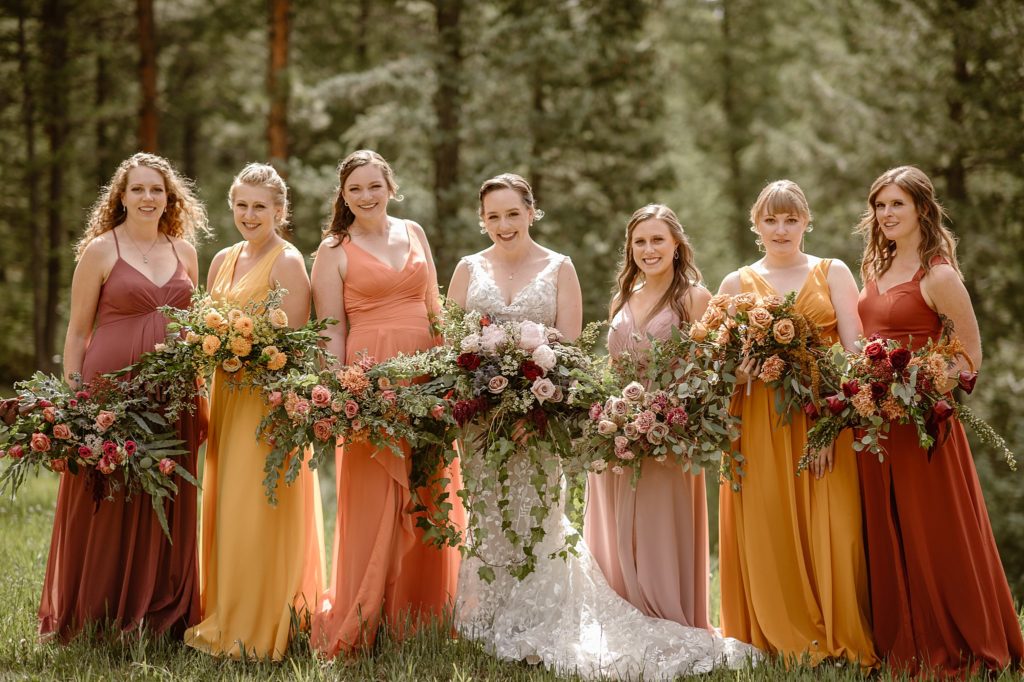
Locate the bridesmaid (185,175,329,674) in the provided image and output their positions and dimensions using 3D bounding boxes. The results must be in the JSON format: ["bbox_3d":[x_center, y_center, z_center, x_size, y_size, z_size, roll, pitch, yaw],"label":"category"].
[{"bbox_3d":[-0.867,0.228,8.170,0.460,1.660,0.450,0,2,18],"label":"bridesmaid"}]

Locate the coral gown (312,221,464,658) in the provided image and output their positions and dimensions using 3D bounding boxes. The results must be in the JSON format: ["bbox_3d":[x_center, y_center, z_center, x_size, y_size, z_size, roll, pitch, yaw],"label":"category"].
[{"bbox_3d":[-0.428,0.326,8.404,0.526,1.481,0.500,0,2,-14],"label":"coral gown"}]

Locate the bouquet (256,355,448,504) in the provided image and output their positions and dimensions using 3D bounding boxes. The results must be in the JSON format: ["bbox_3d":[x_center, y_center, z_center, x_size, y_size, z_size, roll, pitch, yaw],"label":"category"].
[{"bbox_3d":[-0.526,0.290,7.920,0.620,0.490,0.400,0,2,-10],"label":"bouquet"}]

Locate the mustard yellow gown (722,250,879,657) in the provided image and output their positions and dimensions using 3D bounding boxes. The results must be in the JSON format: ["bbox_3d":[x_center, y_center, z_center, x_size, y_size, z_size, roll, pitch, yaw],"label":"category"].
[{"bbox_3d":[0.961,0.391,8.150,0.524,1.336,0.500,0,2,8],"label":"mustard yellow gown"}]

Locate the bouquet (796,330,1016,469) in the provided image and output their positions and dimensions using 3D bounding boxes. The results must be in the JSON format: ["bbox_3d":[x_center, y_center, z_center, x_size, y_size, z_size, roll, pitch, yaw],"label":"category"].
[{"bbox_3d":[1.284,0.184,7.866,0.698,0.452,0.400,0,2,10],"label":"bouquet"}]

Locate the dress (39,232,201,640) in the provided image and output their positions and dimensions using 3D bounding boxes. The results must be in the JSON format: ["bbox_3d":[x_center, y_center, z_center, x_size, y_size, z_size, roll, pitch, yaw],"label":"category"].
[{"bbox_3d":[-1.390,0.322,8.577,0.562,1.408,0.500,-1,2,-20],"label":"dress"}]

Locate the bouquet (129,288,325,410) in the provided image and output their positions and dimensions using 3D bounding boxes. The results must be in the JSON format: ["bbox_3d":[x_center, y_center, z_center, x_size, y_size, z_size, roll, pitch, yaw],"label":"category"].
[{"bbox_3d":[-0.928,0.028,7.880,0.660,0.420,0.400,0,2,6],"label":"bouquet"}]

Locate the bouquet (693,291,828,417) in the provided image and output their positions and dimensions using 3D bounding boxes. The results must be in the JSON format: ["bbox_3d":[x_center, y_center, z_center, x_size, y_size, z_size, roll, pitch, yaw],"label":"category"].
[{"bbox_3d":[0.818,0.040,7.968,0.445,0.408,0.340,0,2,8],"label":"bouquet"}]

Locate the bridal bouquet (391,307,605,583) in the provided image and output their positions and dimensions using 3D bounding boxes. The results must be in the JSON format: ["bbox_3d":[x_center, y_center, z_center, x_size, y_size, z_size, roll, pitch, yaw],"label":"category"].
[{"bbox_3d":[-0.050,0.326,7.850,0.690,0.890,0.420,0,2,0],"label":"bridal bouquet"}]

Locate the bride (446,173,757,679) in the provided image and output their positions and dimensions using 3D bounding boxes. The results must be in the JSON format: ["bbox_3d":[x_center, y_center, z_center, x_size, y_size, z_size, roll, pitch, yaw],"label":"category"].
[{"bbox_3d":[0.302,0.262,8.242,1.052,1.639,0.850,0,2,4],"label":"bride"}]

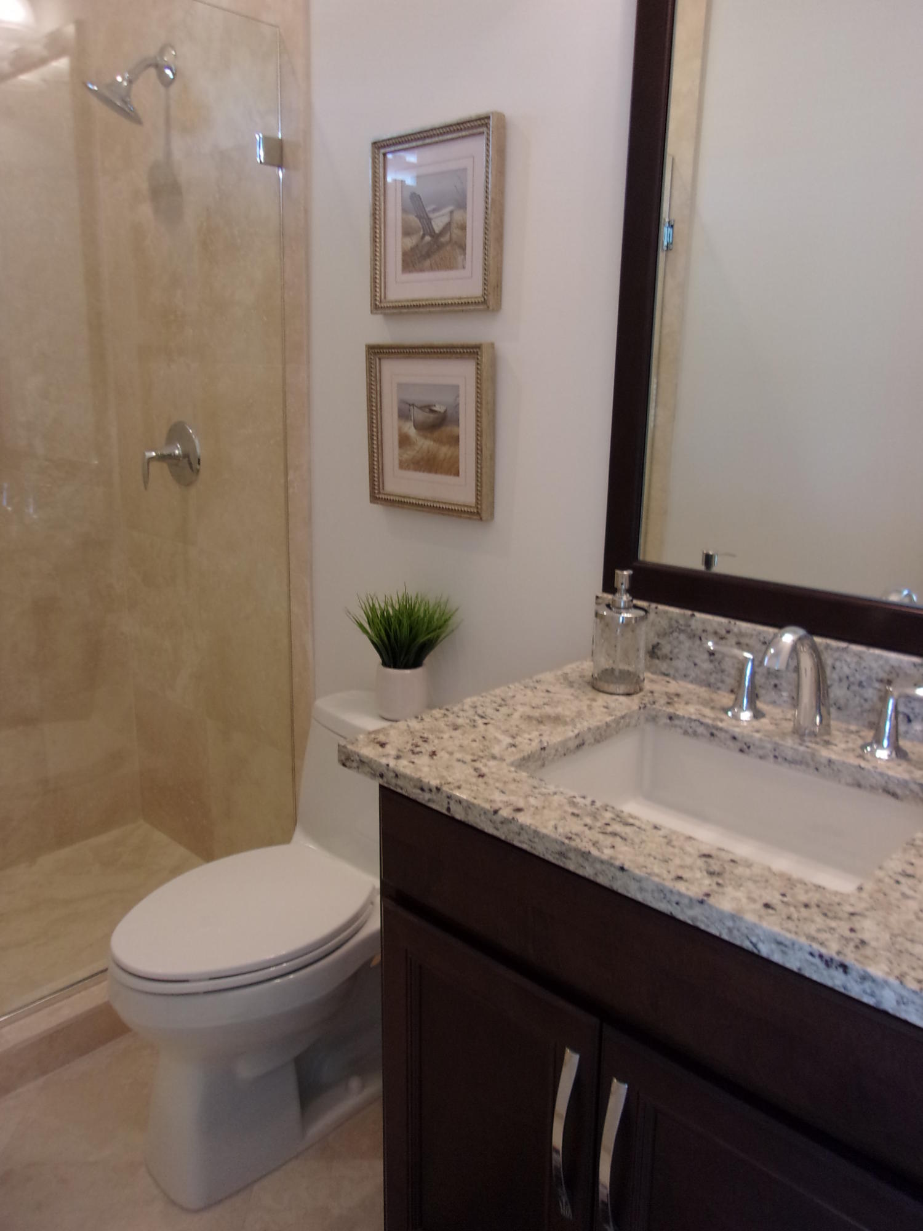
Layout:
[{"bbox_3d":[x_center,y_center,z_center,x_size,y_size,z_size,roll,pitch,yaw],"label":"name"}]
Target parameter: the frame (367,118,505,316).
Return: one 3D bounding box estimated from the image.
[{"bbox_3d":[-0.052,-0.712,1.739,0.304,0.308,0.031,14,19,42],"label":"frame"}]

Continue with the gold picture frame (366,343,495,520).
[{"bbox_3d":[-0.065,-0.355,1.830,0.309,0.311,0.032,14,19,42],"label":"gold picture frame"}]

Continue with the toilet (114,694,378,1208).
[{"bbox_3d":[-0.293,0.576,1.745,0.420,0.672,0.715,14,19,42],"label":"toilet"}]

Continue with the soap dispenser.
[{"bbox_3d":[0.249,0.022,1.482,0.083,0.179,0.092,0,14,-5],"label":"soap dispenser"}]

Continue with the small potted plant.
[{"bbox_3d":[-0.122,0.075,1.872,0.205,0.250,0.205,1,14,0],"label":"small potted plant"}]

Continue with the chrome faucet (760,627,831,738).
[{"bbox_3d":[0.441,0.091,1.253,0.050,0.161,0.162,14,19,42],"label":"chrome faucet"}]

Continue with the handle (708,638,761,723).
[{"bbox_3d":[0.391,0.092,1.386,0.108,0.094,0.054,14,19,42],"label":"handle"}]

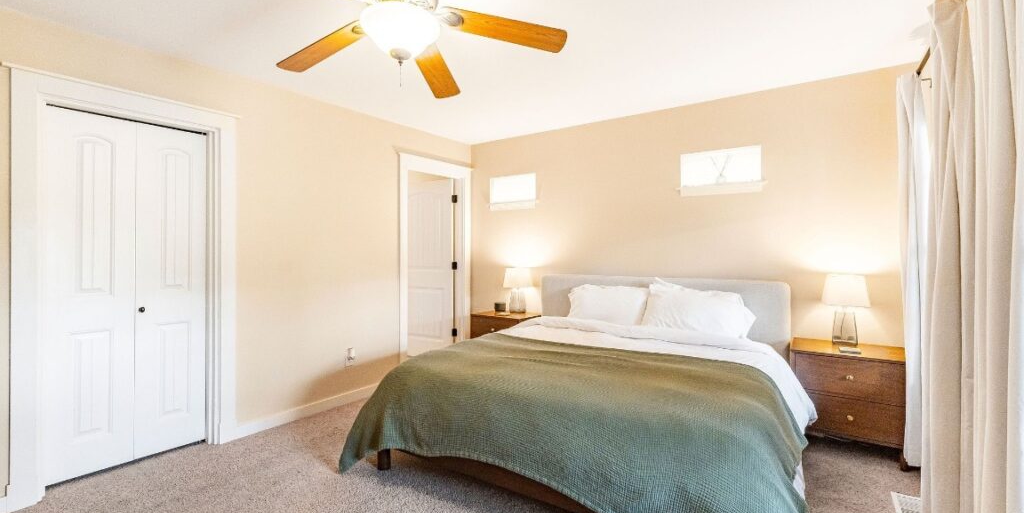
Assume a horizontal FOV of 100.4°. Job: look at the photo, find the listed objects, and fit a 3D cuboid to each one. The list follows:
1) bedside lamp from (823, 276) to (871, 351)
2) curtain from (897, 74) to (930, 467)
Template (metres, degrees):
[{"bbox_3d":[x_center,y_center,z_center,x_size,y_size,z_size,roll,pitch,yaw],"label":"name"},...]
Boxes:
[{"bbox_3d":[2.174,0.352,2.779,0.250,0.475,0.200,0,1,36],"label":"bedside lamp"},{"bbox_3d":[2.169,0.080,2.287,0.150,2.150,0.320,0,1,36],"label":"curtain"}]

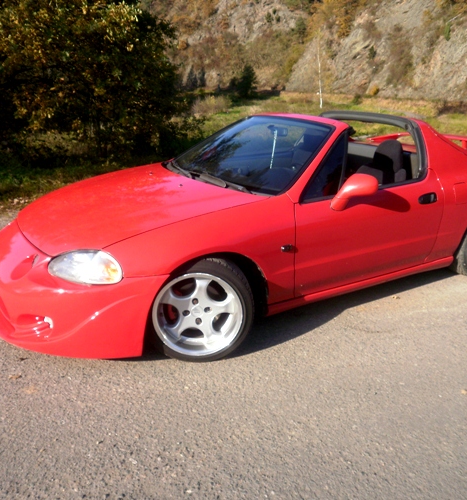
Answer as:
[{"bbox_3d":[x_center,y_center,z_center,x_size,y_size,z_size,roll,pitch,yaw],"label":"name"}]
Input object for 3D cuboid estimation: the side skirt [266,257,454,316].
[{"bbox_3d":[0.855,0.191,3.181,1.640,0.090,0.120,-11,22,-31],"label":"side skirt"}]

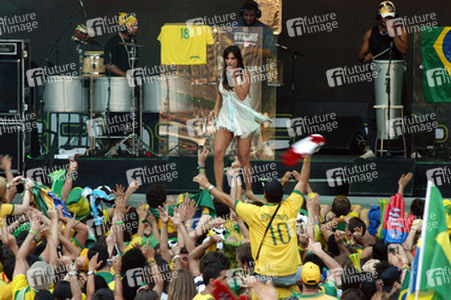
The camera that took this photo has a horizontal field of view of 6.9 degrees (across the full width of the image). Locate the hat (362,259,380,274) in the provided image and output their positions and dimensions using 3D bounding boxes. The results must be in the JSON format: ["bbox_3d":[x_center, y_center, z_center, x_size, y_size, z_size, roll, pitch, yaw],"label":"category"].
[{"bbox_3d":[1.372,1.095,35.300,0.180,0.140,0.250,2,12,15],"label":"hat"}]

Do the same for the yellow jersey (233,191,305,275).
[{"bbox_3d":[0.425,0.807,36.300,0.640,0.780,0.340,-1,7,-8],"label":"yellow jersey"}]

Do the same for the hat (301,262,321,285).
[{"bbox_3d":[0.803,1.133,35.300,0.180,0.155,0.270,-4,30,-7],"label":"hat"}]

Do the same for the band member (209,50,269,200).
[{"bbox_3d":[0.147,-0.274,39.500,0.600,1.610,0.450,1,7,12],"label":"band member"}]

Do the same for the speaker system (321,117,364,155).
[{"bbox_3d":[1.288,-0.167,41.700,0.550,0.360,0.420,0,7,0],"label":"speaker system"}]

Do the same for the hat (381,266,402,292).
[{"bbox_3d":[1.547,1.198,35.000,0.190,0.170,0.260,3,15,25],"label":"hat"}]

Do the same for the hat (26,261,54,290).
[{"bbox_3d":[-1.714,1.163,34.800,0.250,0.180,0.270,0,21,0],"label":"hat"}]

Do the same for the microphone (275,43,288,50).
[{"bbox_3d":[0.643,-1.181,43.000,0.170,0.045,0.045,17,0,15],"label":"microphone"}]

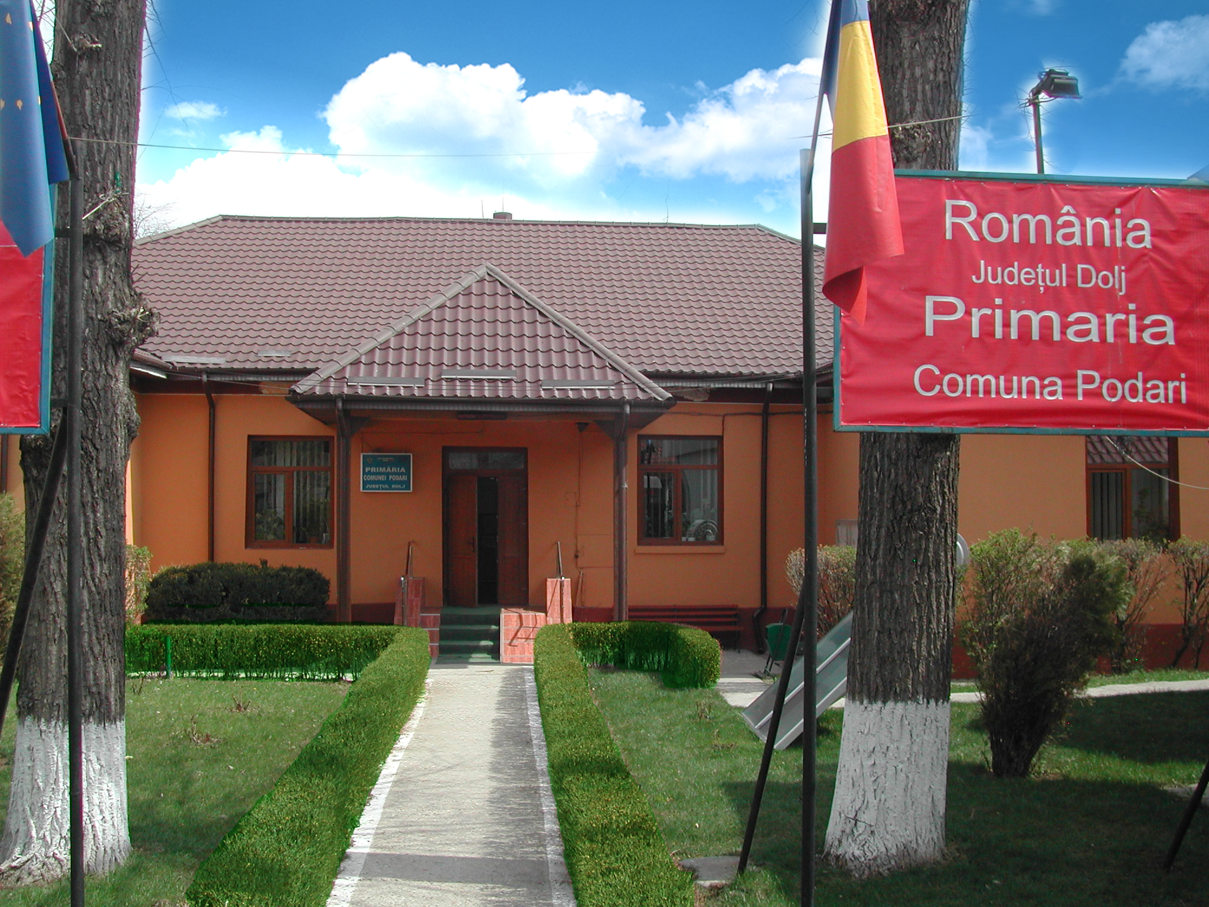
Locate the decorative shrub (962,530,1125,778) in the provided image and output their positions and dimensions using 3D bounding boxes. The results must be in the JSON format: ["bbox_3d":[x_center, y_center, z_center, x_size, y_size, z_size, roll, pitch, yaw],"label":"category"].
[{"bbox_3d":[3.843,1.801,11.600,1.300,2.050,1.200,0,-1,-4],"label":"decorative shrub"}]

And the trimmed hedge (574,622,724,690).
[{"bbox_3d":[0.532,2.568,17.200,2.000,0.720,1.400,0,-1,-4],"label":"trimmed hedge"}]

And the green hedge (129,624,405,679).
[{"bbox_3d":[-4.587,2.594,17.350,3.900,0.760,0.750,0,-1,-4],"label":"green hedge"}]

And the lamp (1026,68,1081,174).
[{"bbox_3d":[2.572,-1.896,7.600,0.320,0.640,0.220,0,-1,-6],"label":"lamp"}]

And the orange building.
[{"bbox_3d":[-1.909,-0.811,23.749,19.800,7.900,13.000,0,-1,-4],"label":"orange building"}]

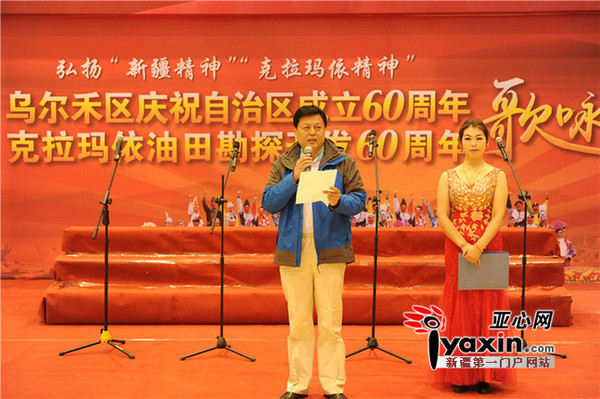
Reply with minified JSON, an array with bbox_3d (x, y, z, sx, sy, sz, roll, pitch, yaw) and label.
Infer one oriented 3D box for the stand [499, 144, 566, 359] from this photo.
[{"bbox_3d":[1.568,0.348,7.356,0.546,1.597,0.573,-1,3,-24],"label":"stand"}]

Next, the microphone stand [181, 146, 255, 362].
[{"bbox_3d":[-0.507,0.359,7.298,0.543,1.546,0.591,1,3,16],"label":"microphone stand"}]

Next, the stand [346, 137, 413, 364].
[{"bbox_3d":[0.497,0.322,7.255,0.540,1.641,0.585,0,3,-8],"label":"stand"}]

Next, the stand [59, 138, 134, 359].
[{"bbox_3d":[-1.363,0.336,7.346,0.537,1.574,0.528,2,3,25],"label":"stand"}]

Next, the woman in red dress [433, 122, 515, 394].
[{"bbox_3d":[1.109,0.347,6.234,0.520,1.700,0.400,1,3,8],"label":"woman in red dress"}]

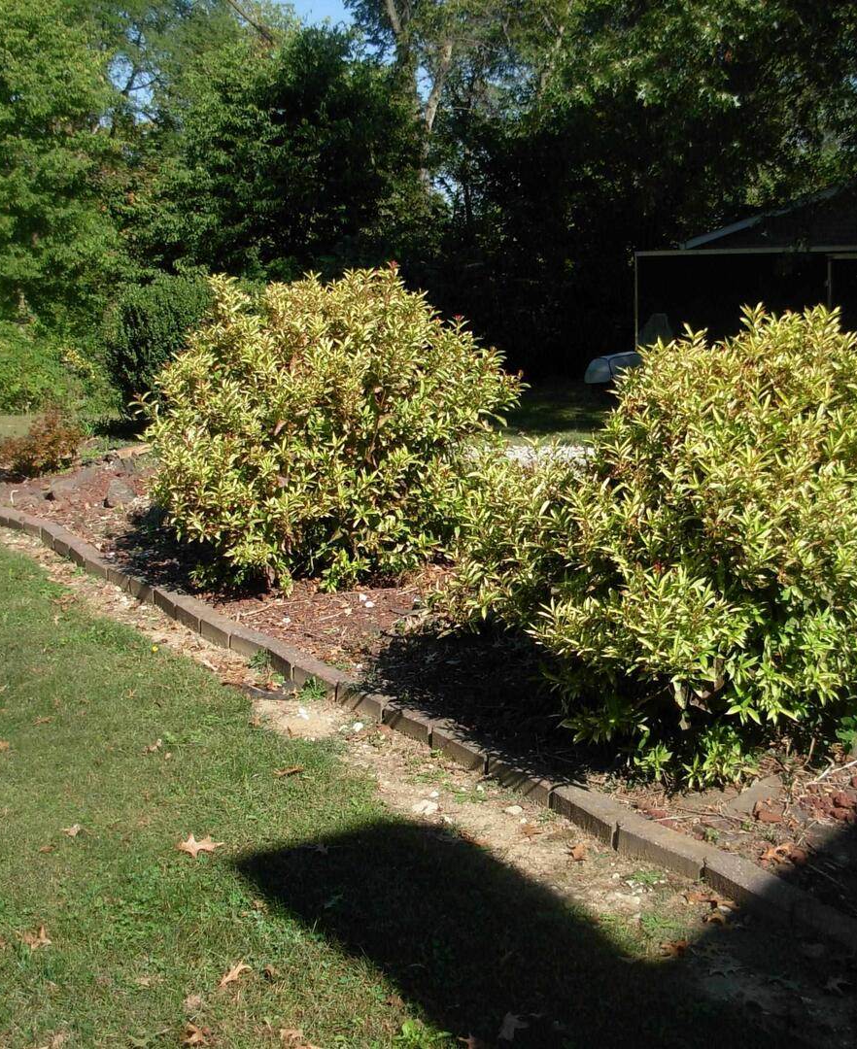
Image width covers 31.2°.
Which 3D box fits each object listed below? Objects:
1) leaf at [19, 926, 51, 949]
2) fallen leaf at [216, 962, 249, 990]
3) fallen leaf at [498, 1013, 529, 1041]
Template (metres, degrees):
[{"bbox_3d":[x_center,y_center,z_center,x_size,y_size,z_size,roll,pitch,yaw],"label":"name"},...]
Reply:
[{"bbox_3d":[-0.930,0.969,3.630,0.075,0.035,0.065,-3,9,-15],"label":"leaf"},{"bbox_3d":[-0.434,0.996,3.409,0.060,0.030,0.110,2,9,17],"label":"fallen leaf"},{"bbox_3d":[0.174,1.028,3.159,0.070,0.020,0.080,-1,9,3],"label":"fallen leaf"}]

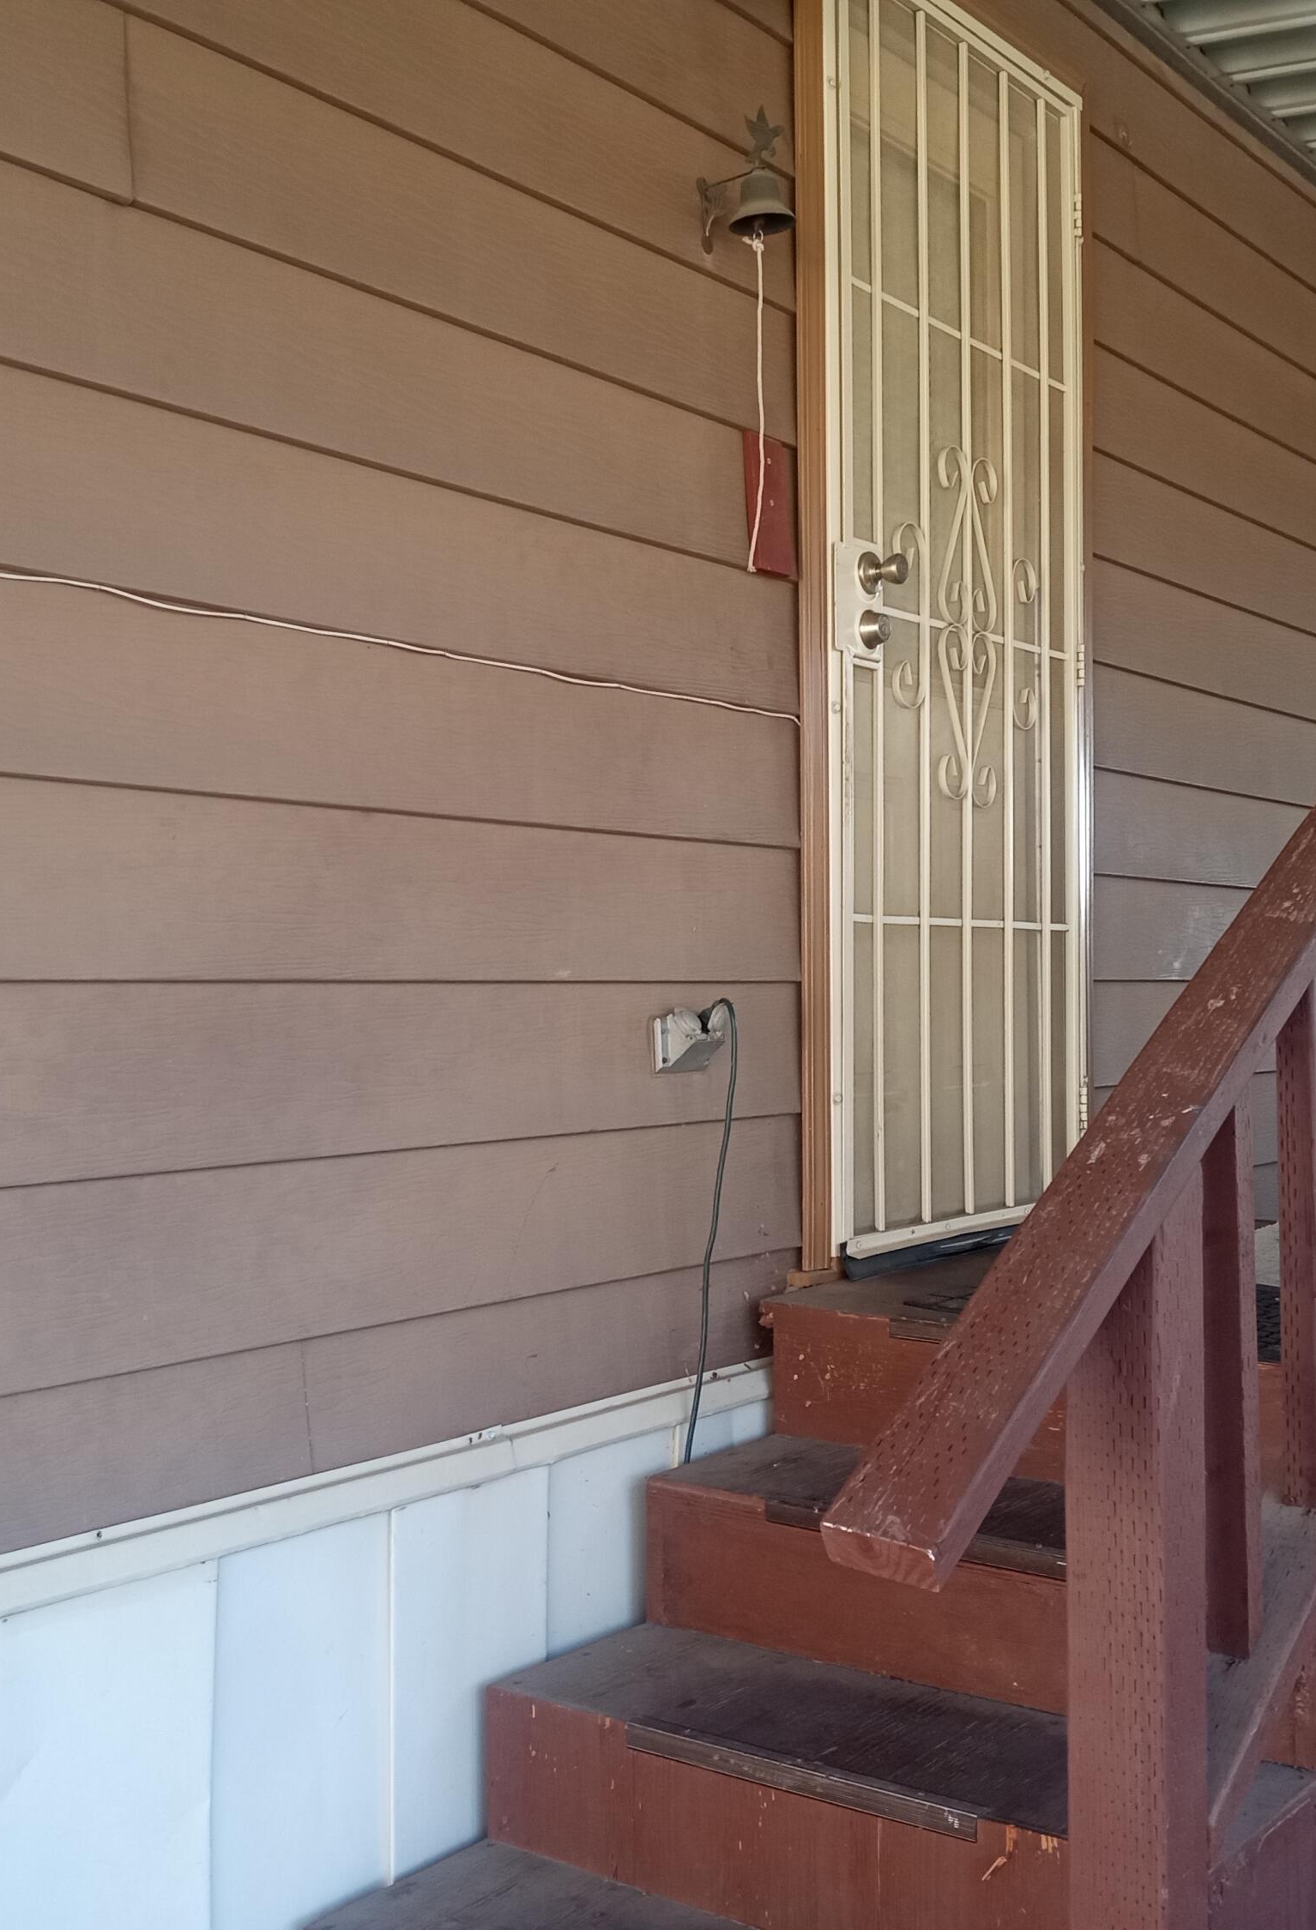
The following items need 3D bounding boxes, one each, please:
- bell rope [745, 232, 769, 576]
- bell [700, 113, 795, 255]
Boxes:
[{"bbox_3d":[0.141,-0.790,2.926,0.027,0.478,0.022,-1,-1,38],"label":"bell rope"},{"bbox_3d":[0.125,-1.112,2.942,0.142,0.186,0.093,-1,-1,38],"label":"bell"}]

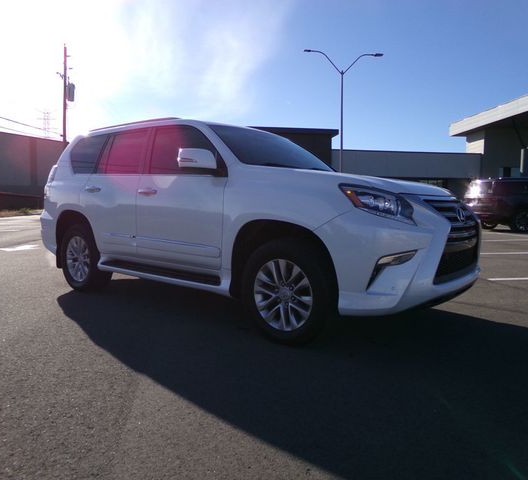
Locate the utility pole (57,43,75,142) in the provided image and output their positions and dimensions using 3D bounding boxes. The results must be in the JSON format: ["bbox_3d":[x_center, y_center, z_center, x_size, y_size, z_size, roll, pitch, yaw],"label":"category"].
[{"bbox_3d":[-15.830,-8.885,35.593,1.300,13.130,0.700,-2,6,-23],"label":"utility pole"}]

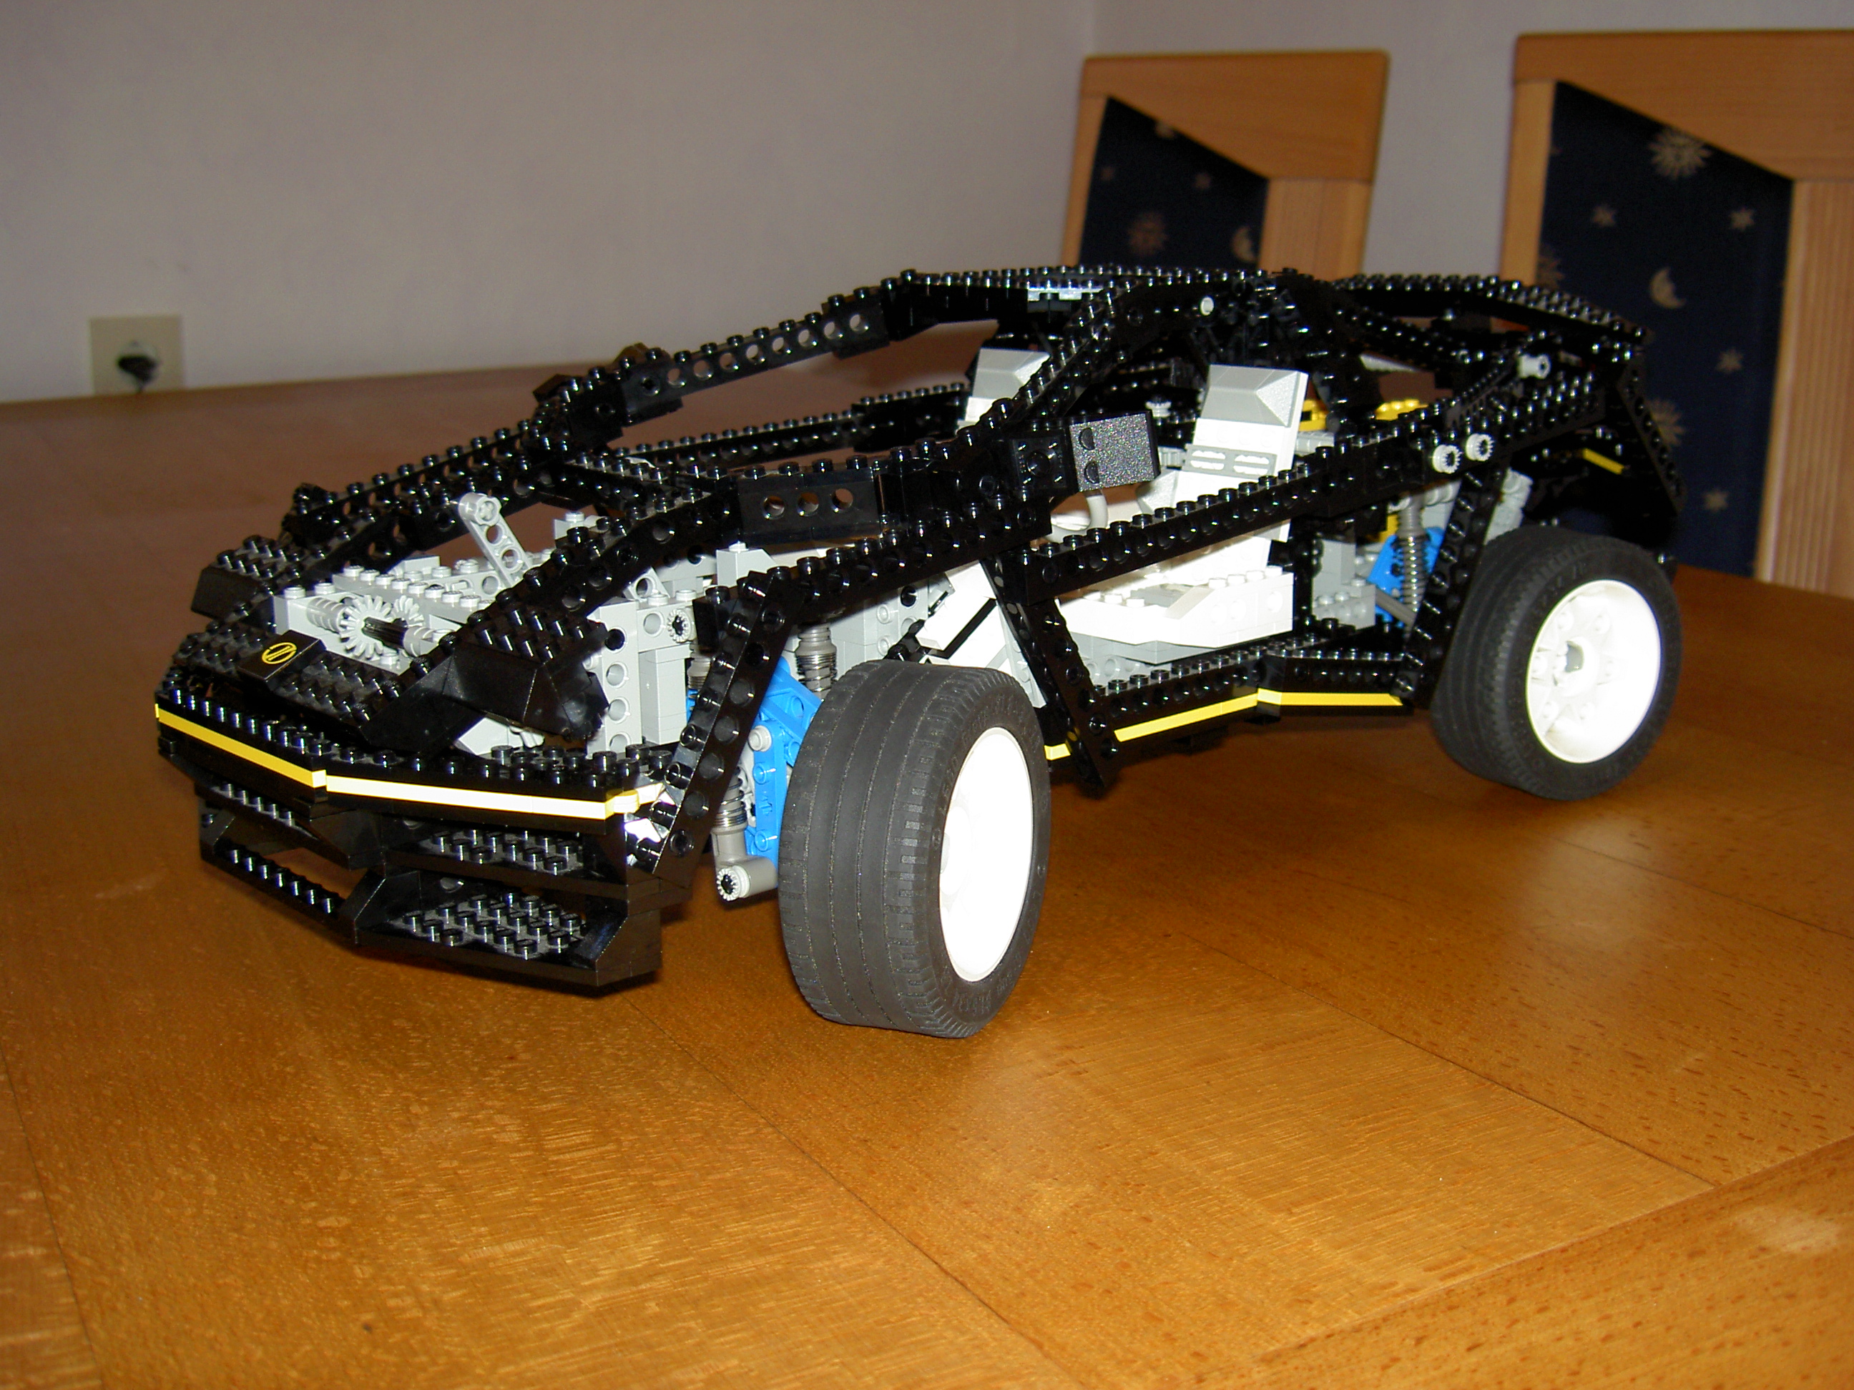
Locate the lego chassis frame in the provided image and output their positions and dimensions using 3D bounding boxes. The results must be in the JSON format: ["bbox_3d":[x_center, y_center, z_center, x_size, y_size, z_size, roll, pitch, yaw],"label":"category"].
[{"bbox_3d":[0.018,-0.050,0.596,0.456,0.141,0.214,-12,17,-41],"label":"lego chassis frame"}]

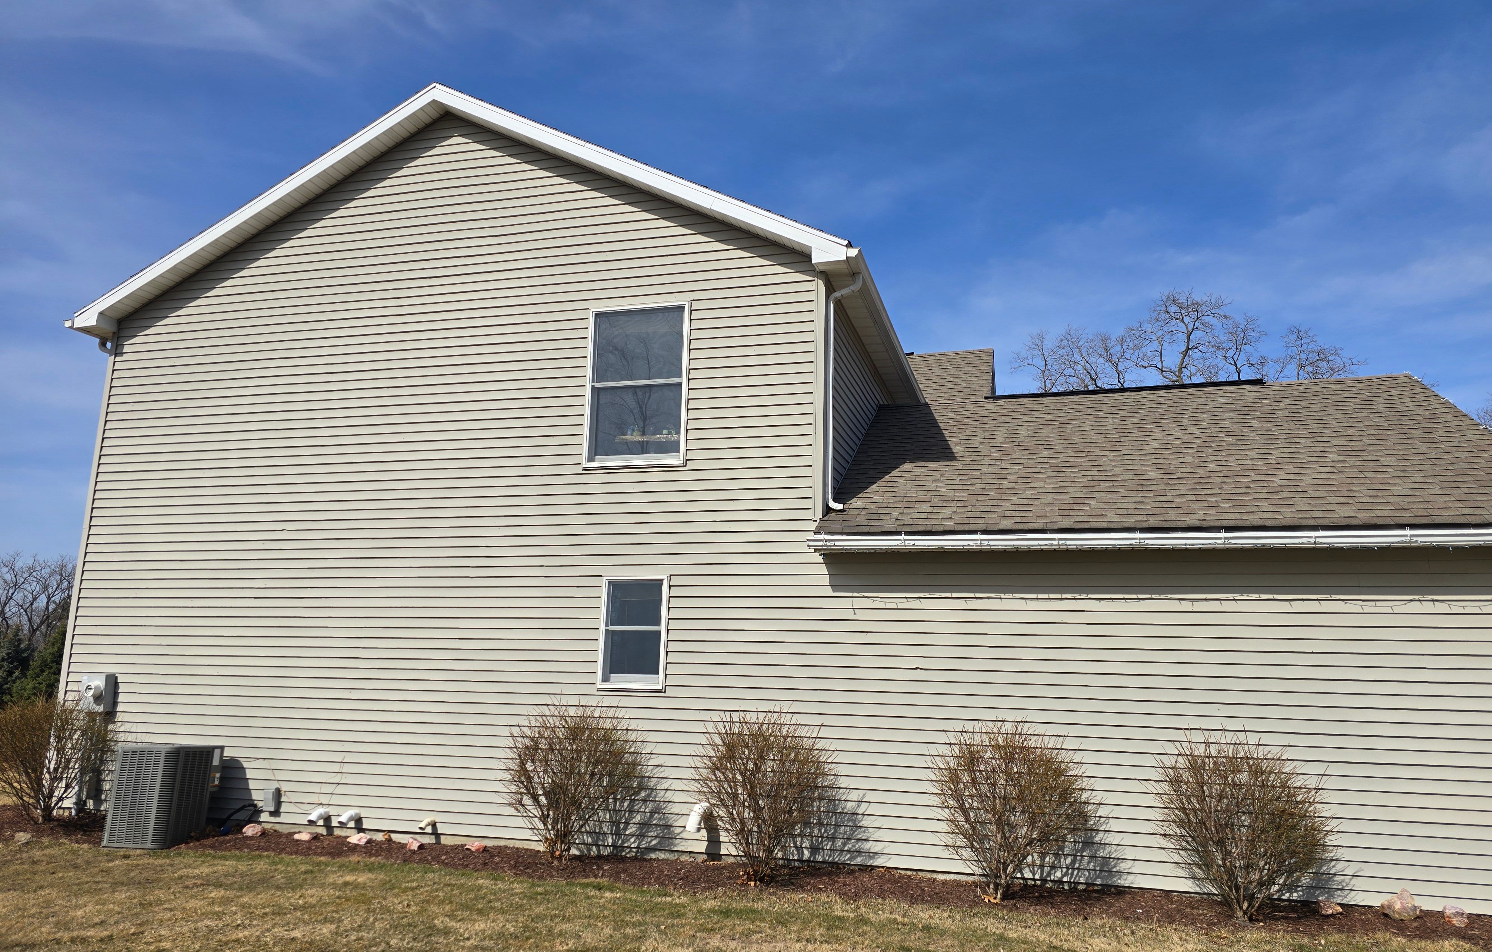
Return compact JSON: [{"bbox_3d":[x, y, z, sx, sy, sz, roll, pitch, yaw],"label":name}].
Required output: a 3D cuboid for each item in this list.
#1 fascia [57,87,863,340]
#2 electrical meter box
[{"bbox_3d":[-3.349,-3.039,10.728,9.040,2.500,0.300,-2,-12,14],"label":"fascia"},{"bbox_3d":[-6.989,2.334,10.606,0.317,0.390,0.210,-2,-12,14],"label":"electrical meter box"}]

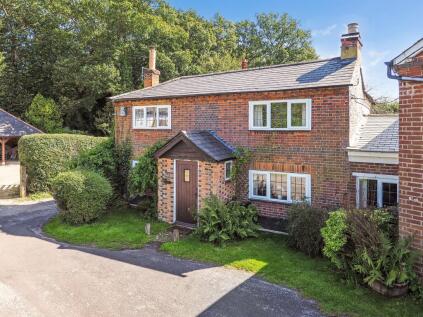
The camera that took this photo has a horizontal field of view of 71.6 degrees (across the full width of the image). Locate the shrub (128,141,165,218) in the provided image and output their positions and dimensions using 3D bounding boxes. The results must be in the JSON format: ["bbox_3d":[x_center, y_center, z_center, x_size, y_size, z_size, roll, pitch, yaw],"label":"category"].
[{"bbox_3d":[-2.350,0.640,10.670,1.500,2.550,0.950,2,3,27],"label":"shrub"}]

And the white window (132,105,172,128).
[{"bbox_3d":[-2.290,-1.560,11.200,1.840,0.890,0.120,2,3,27],"label":"white window"}]

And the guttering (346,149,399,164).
[{"bbox_3d":[4.180,-0.030,7.530,1.220,0.330,0.200,1,3,28],"label":"guttering"}]

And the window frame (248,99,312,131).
[{"bbox_3d":[2.050,-1.300,8.850,1.880,0.910,0.100,1,3,28],"label":"window frame"}]

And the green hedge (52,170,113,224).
[{"bbox_3d":[-4.430,1.190,10.000,2.000,1.580,1.850,2,3,27],"label":"green hedge"}]

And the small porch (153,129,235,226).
[{"bbox_3d":[-0.500,0.580,9.500,2.300,2.900,1.450,2,3,27],"label":"small porch"}]

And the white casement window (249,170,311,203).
[{"bbox_3d":[2.070,0.880,8.990,1.900,0.910,0.120,2,3,27],"label":"white casement window"}]

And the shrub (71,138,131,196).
[{"bbox_3d":[-4.250,0.420,11.250,2.000,2.300,1.500,1,3,28],"label":"shrub"}]

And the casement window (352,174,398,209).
[{"bbox_3d":[4.390,0.940,7.760,1.180,1.030,0.120,2,3,27],"label":"casement window"}]

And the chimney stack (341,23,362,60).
[{"bbox_3d":[4.680,-3.900,9.750,0.560,1.150,0.620,1,3,28],"label":"chimney stack"}]

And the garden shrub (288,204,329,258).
[{"bbox_3d":[2.620,1.800,7.850,1.080,1.220,1.000,1,3,28],"label":"garden shrub"}]

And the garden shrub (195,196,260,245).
[{"bbox_3d":[0.460,1.620,8.380,1.700,1.150,1.200,2,3,27],"label":"garden shrub"}]

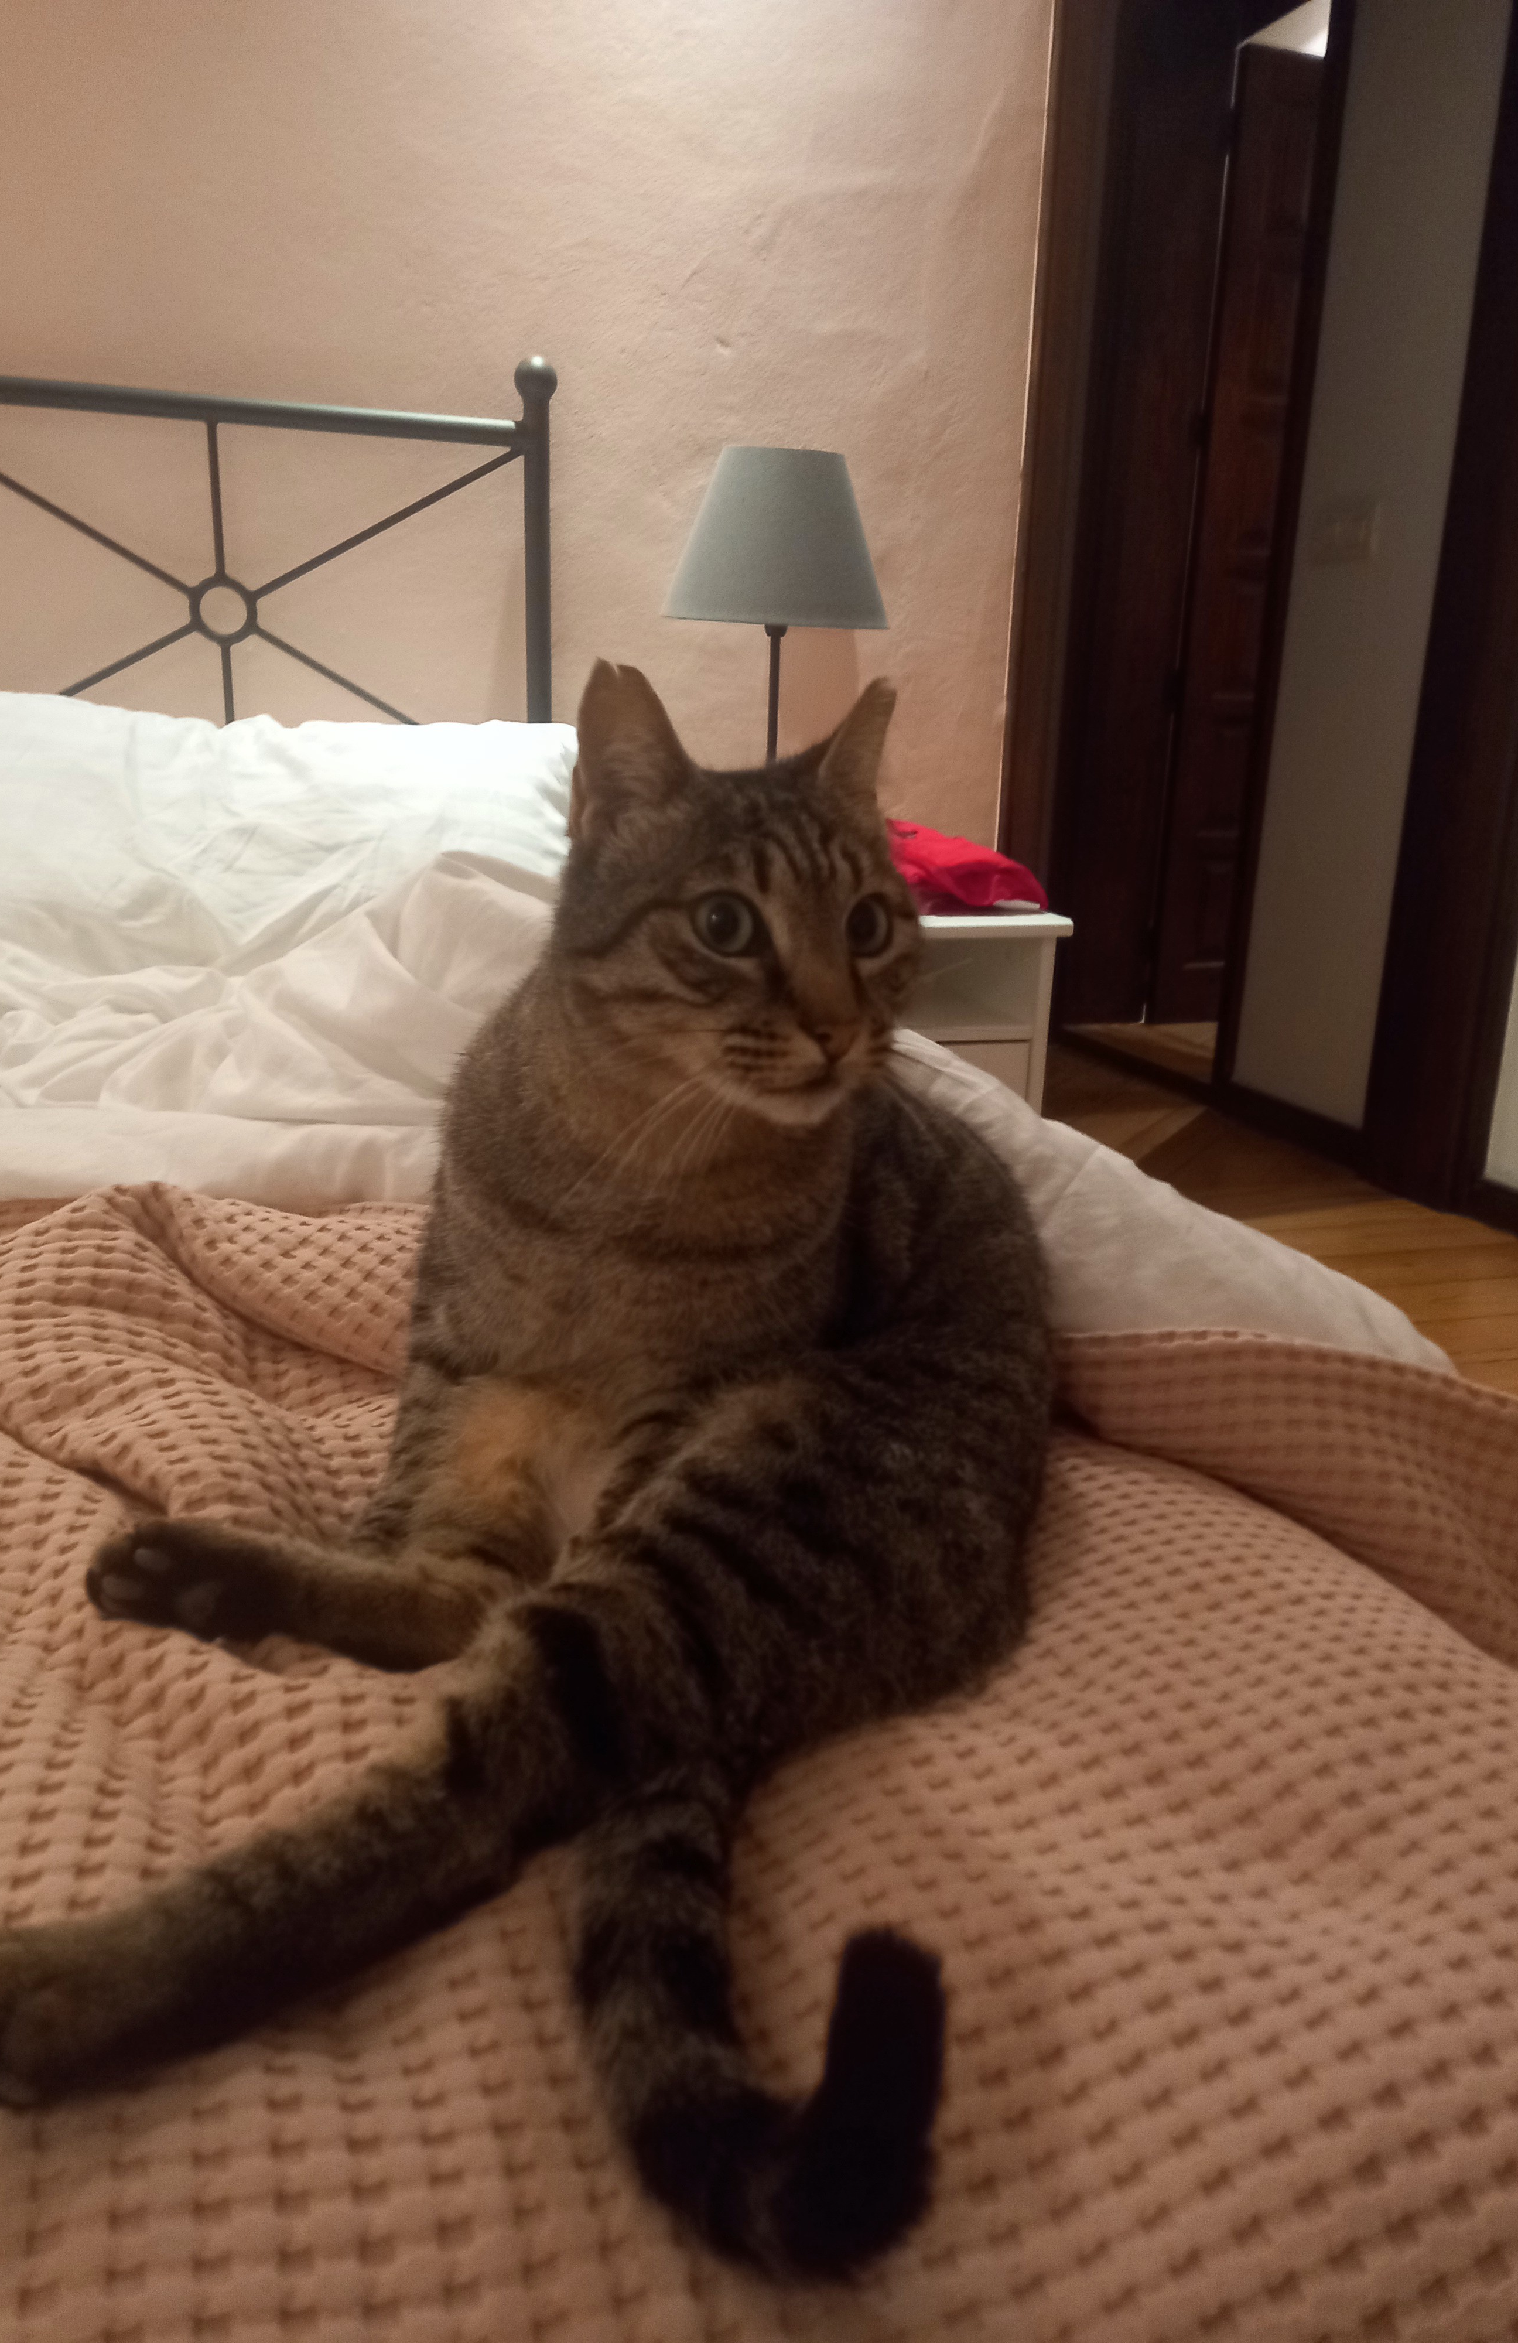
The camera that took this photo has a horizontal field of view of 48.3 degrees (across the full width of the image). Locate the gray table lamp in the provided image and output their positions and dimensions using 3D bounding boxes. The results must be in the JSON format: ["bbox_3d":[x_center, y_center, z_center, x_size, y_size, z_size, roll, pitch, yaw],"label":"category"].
[{"bbox_3d":[0.018,-0.569,1.977,0.260,0.510,0.260,-4,17,-19],"label":"gray table lamp"}]

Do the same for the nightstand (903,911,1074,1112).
[{"bbox_3d":[0.084,-0.052,2.127,0.435,0.564,0.395,-4,17,-19],"label":"nightstand"}]

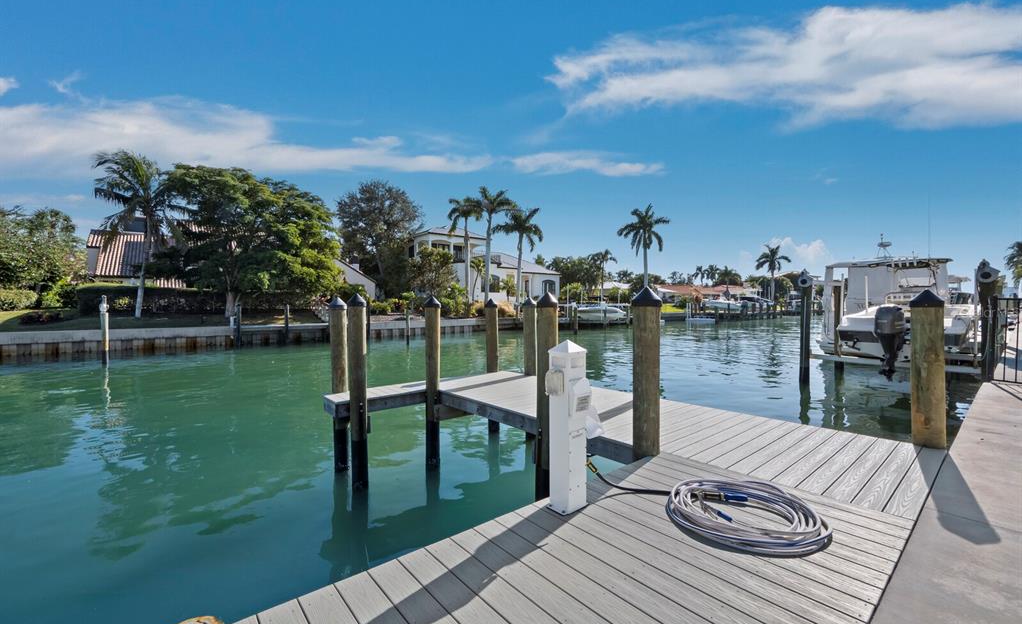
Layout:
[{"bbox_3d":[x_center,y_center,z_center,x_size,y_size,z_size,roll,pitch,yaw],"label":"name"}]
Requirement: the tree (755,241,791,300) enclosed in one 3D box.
[{"bbox_3d":[55.200,-7.850,87.000,6.200,13.400,6.200,-1,1,-40],"label":"tree"}]

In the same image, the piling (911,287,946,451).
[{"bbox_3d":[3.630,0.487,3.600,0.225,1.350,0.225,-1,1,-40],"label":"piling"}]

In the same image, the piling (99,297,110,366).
[{"bbox_3d":[-16.200,0.720,16.500,0.230,2.800,0.230,-1,1,-40],"label":"piling"}]

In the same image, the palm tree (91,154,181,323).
[{"bbox_3d":[-22.900,-4.800,25.500,4.800,10.400,4.800,-1,1,-40],"label":"palm tree"}]

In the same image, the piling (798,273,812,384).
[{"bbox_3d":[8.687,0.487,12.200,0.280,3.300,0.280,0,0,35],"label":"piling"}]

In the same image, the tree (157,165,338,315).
[{"bbox_3d":[-20.029,-5.536,31.800,12.800,11.600,11.800,0,0,-32],"label":"tree"}]

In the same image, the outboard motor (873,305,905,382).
[{"bbox_3d":[9.301,0.748,10.150,0.850,1.820,0.600,0,0,-39],"label":"outboard motor"}]

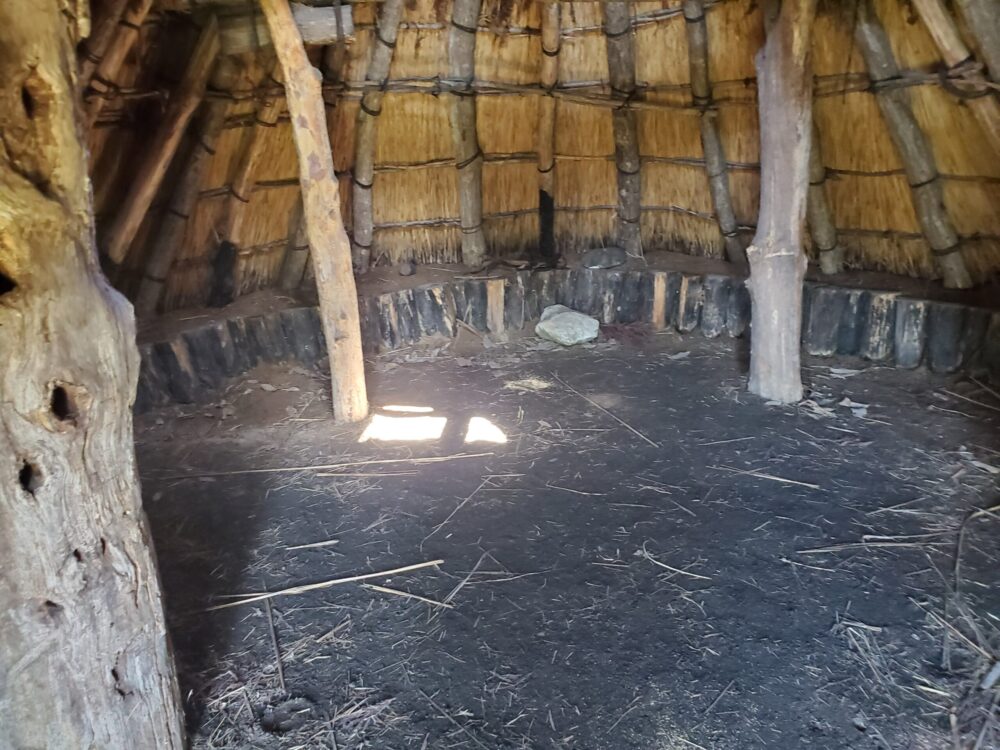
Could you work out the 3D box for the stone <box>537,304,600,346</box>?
[{"bbox_3d":[0.403,-0.324,4.554,0.380,0.200,0.280,-1,20,8],"label":"stone"}]

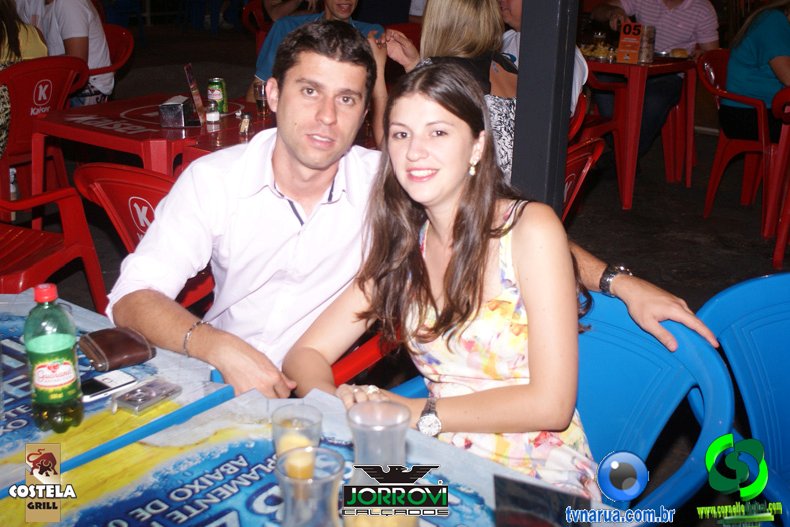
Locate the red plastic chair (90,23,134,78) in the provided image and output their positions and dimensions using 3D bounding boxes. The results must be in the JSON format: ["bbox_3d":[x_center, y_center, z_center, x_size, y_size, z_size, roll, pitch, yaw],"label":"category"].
[{"bbox_3d":[-1.744,-0.859,5.328,0.560,0.800,0.550,18,26,40],"label":"red plastic chair"}]

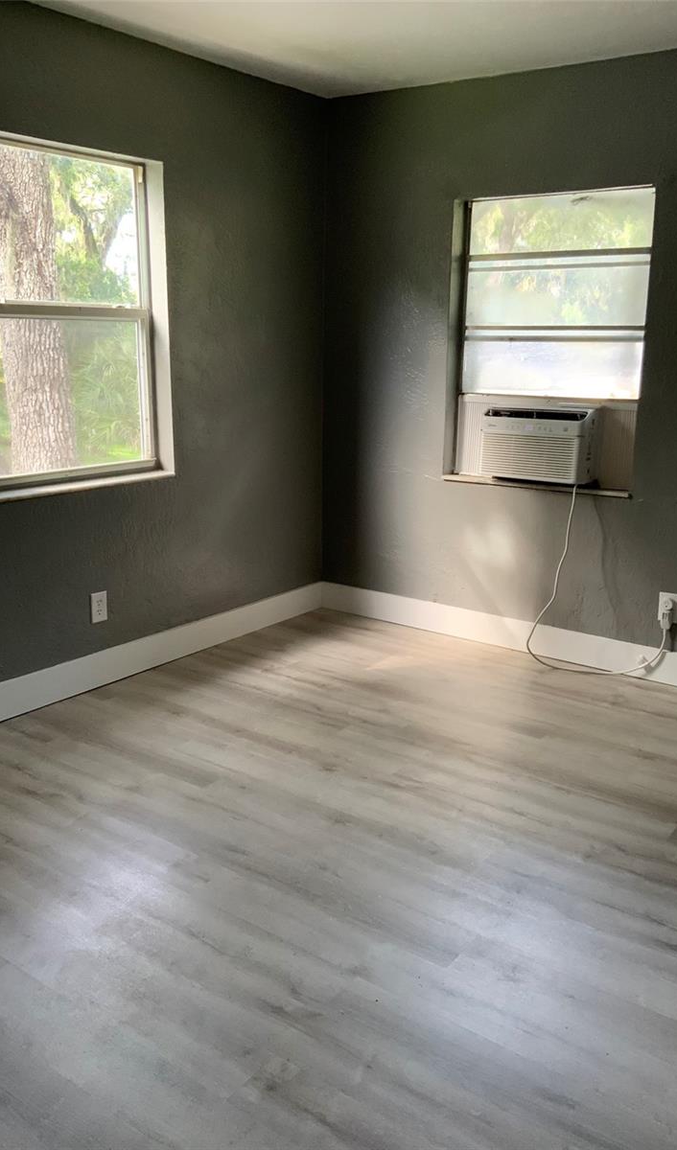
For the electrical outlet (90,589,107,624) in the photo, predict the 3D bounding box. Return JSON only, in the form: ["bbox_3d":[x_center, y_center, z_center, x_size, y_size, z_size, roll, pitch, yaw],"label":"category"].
[{"bbox_3d":[-0.954,0.131,3.870,0.012,0.120,0.075,11,17,35],"label":"electrical outlet"}]

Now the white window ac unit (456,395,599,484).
[{"bbox_3d":[0.892,-0.596,4.262,0.490,0.320,0.330,11,17,35],"label":"white window ac unit"}]

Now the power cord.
[{"bbox_3d":[1.105,0.034,4.080,0.600,0.820,0.150,11,17,35],"label":"power cord"}]

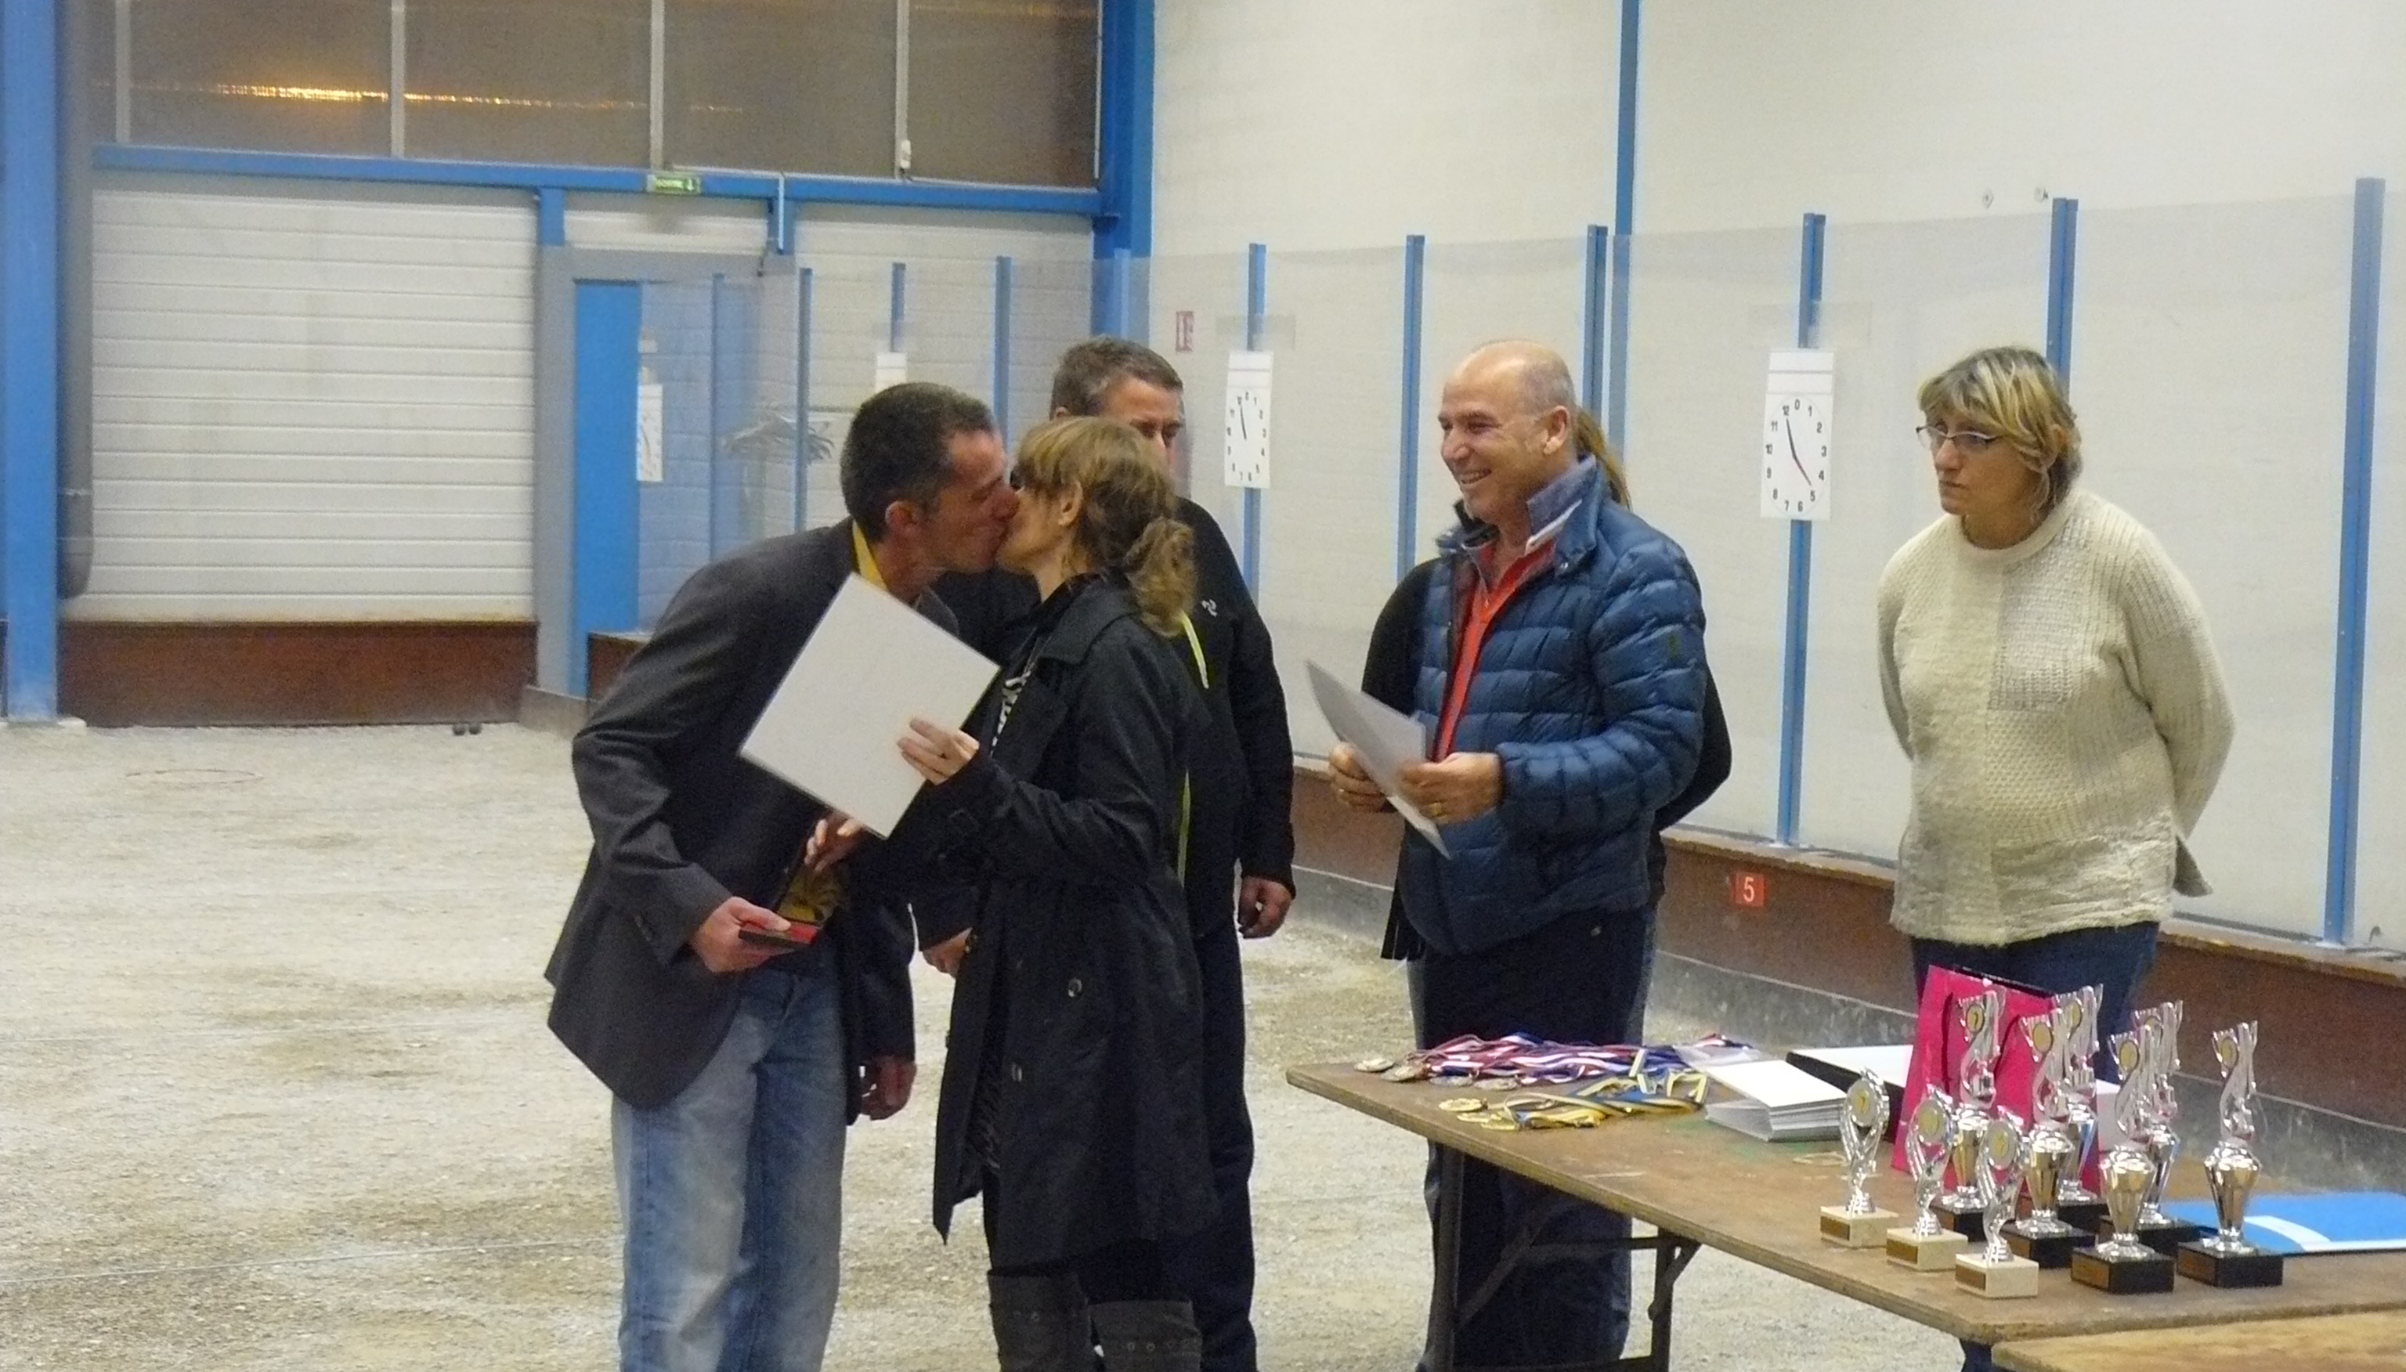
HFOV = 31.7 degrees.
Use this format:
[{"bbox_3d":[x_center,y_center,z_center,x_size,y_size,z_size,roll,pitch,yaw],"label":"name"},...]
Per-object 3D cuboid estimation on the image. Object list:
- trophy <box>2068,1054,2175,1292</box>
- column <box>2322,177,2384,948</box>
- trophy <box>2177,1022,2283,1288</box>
[{"bbox_3d":[0.938,0.480,4.300,0.073,0.262,0.073,0,4,-22],"label":"trophy"},{"bbox_3d":[2.526,-0.265,9.299,0.050,1.675,0.055,-1,4,-26],"label":"column"},{"bbox_3d":[1.058,0.479,4.342,0.073,0.265,0.073,0,4,-22],"label":"trophy"}]

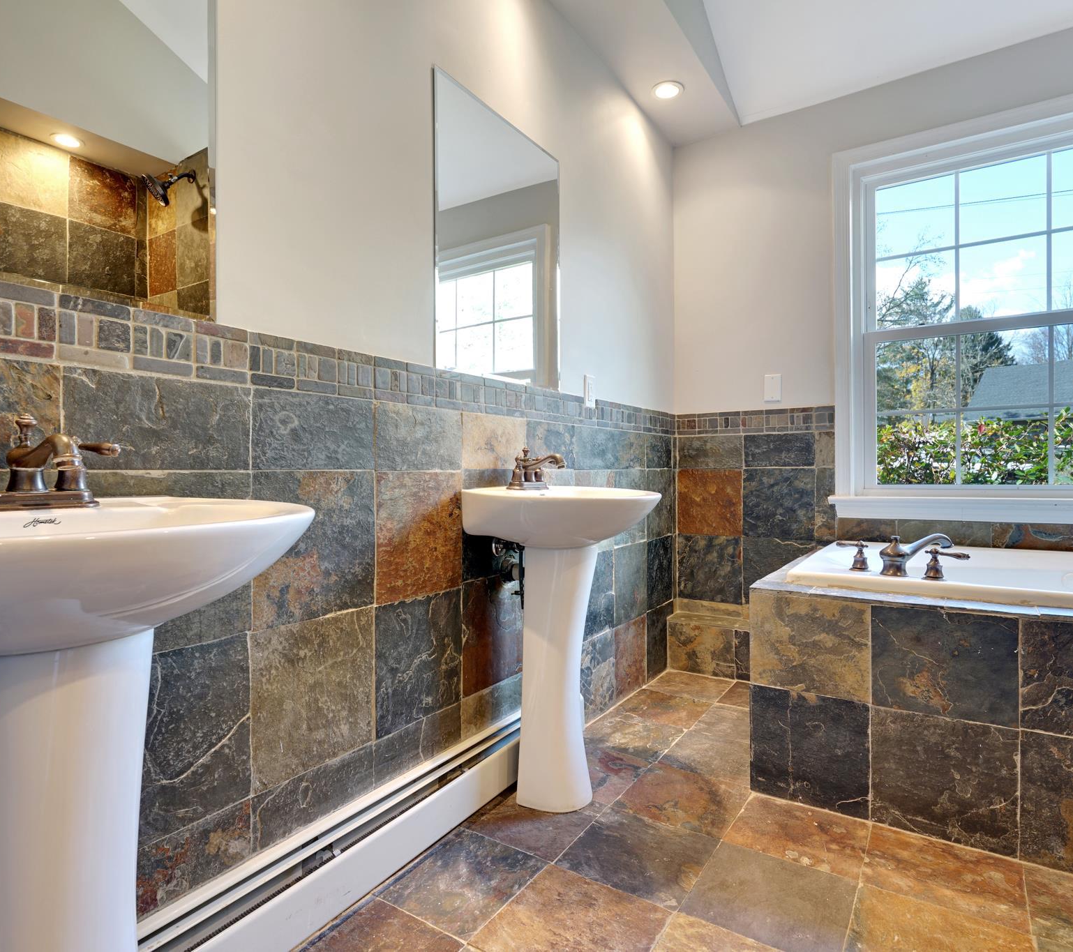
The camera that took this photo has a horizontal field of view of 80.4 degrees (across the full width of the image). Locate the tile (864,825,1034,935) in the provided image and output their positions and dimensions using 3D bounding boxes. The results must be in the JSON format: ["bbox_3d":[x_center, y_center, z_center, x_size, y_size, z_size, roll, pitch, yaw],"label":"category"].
[{"bbox_3d":[0.927,0.910,1.445,0.313,0.012,0.294,0,1,33],"label":"tile"}]

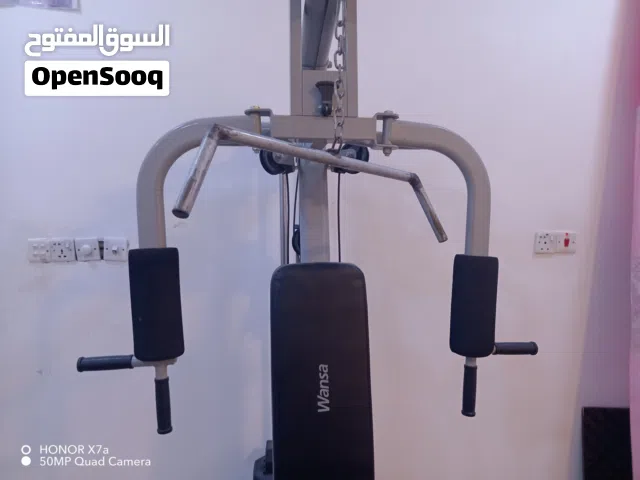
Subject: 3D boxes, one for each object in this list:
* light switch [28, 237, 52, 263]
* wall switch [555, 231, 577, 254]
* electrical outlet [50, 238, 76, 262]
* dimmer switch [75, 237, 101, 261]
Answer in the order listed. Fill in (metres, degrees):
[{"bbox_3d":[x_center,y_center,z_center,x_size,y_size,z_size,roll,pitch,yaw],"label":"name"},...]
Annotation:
[{"bbox_3d":[-1.030,0.041,1.699,0.086,0.086,0.016,-1,8,-5],"label":"light switch"},{"bbox_3d":[1.002,0.011,1.877,0.086,0.086,0.018,-1,8,-5],"label":"wall switch"},{"bbox_3d":[-0.947,0.038,1.706,0.086,0.086,0.016,-1,8,-5],"label":"electrical outlet"},{"bbox_3d":[-0.858,0.036,1.707,0.086,0.086,0.030,-1,8,-5],"label":"dimmer switch"}]

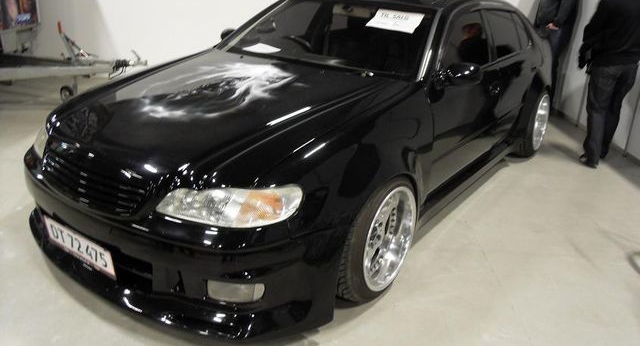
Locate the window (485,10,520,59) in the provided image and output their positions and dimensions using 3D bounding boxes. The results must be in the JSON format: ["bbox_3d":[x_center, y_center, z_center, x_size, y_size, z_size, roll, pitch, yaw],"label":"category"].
[{"bbox_3d":[1.289,-0.982,3.635,0.060,0.350,0.640,-14,7,40],"label":"window"}]

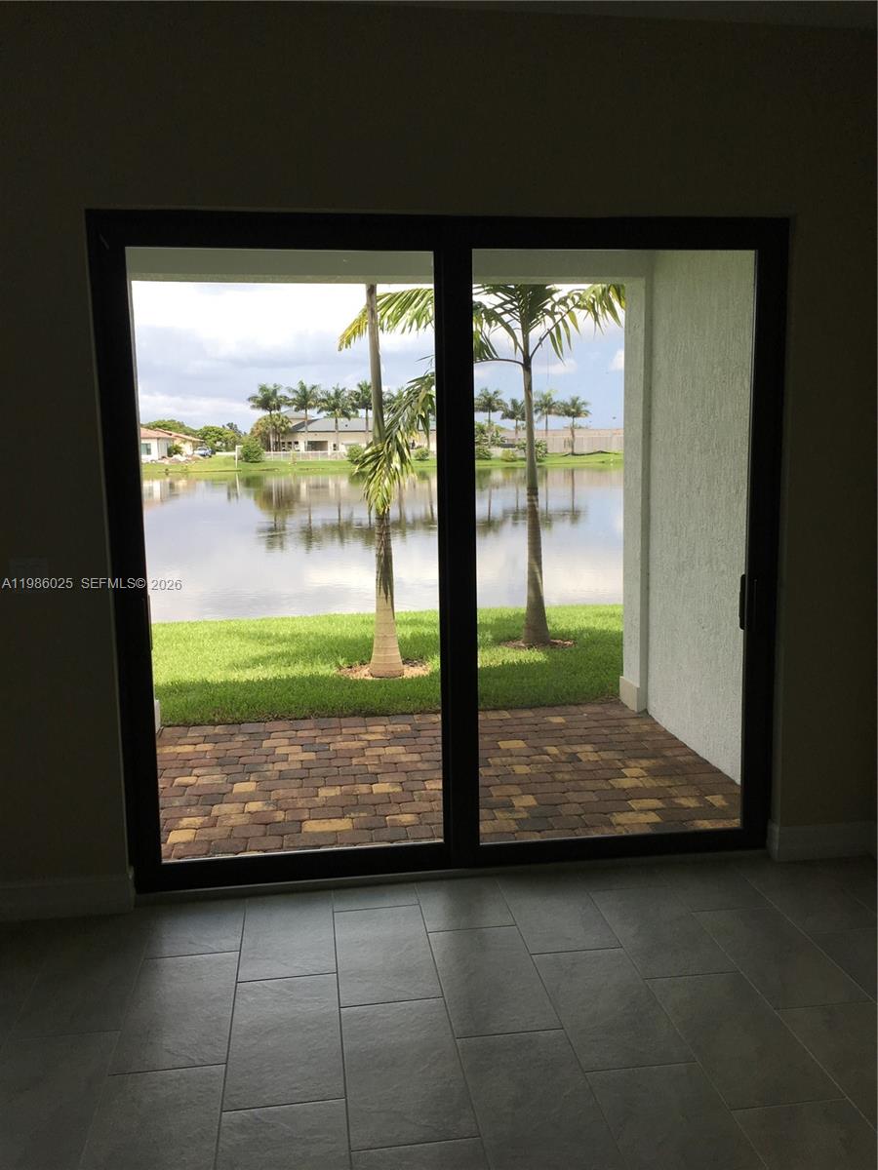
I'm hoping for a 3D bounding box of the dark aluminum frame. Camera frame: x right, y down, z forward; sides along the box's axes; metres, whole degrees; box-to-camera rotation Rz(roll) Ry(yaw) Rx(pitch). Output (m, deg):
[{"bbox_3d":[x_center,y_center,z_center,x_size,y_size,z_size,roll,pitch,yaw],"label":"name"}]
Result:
[{"bbox_3d":[0.067,-0.100,3.664,2.468,2.430,0.130,-2,9,-7],"label":"dark aluminum frame"}]

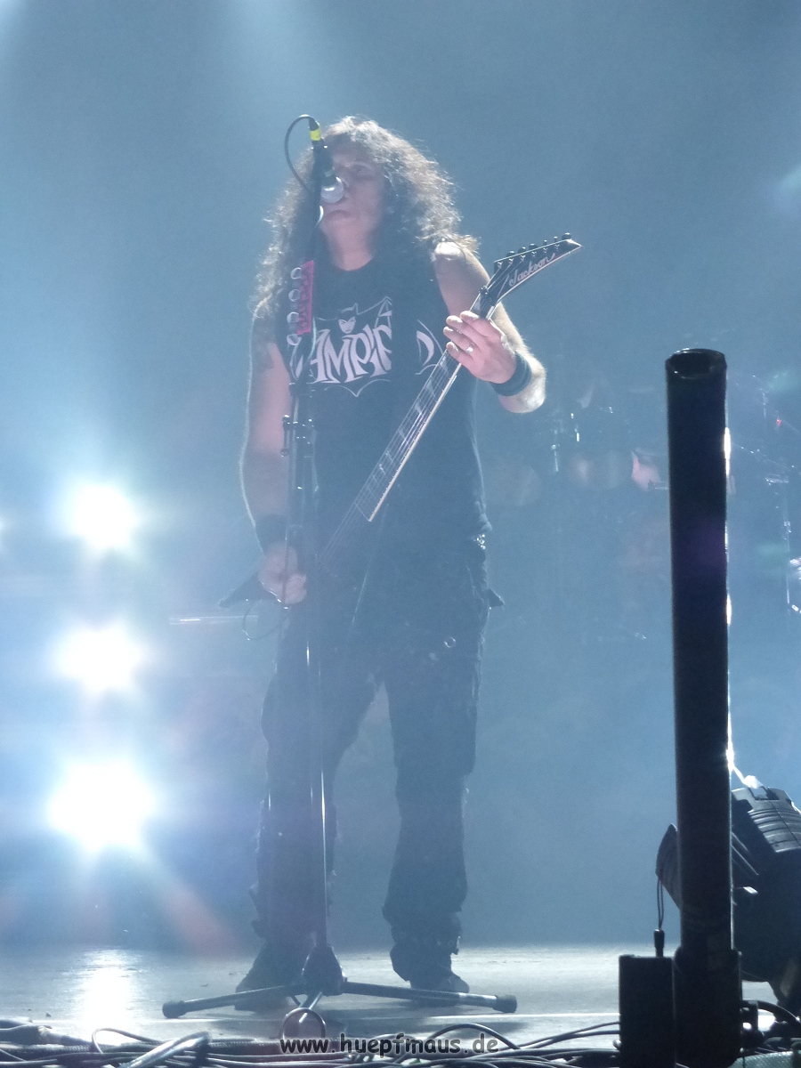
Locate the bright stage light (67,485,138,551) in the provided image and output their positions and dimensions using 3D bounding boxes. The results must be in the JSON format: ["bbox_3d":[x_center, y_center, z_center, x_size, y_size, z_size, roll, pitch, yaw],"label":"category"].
[{"bbox_3d":[-1.054,-0.058,8.603,0.260,0.250,0.220,-1,-8,0],"label":"bright stage light"}]

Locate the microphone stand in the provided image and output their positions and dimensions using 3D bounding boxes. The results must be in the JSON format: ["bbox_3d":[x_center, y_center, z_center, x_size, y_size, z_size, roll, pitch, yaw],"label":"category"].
[{"bbox_3d":[-0.122,0.069,4.316,0.630,1.550,0.560,-1,-8,0],"label":"microphone stand"}]

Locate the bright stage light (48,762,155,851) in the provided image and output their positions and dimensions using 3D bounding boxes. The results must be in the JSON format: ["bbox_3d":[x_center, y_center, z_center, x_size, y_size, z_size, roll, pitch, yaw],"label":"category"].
[{"bbox_3d":[-1.036,0.946,8.455,0.330,0.290,0.240,-1,-8,0],"label":"bright stage light"}]

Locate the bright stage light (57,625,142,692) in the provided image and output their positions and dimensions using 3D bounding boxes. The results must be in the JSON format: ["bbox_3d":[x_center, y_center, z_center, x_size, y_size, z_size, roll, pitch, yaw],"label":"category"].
[{"bbox_3d":[-1.051,0.438,8.530,0.290,0.260,0.220,-1,-8,0],"label":"bright stage light"}]

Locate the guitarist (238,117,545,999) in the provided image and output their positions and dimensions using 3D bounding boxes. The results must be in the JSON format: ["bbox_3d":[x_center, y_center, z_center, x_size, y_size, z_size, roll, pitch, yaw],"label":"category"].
[{"bbox_3d":[-0.022,0.046,4.795,0.600,1.754,0.480,-3,-9,14],"label":"guitarist"}]

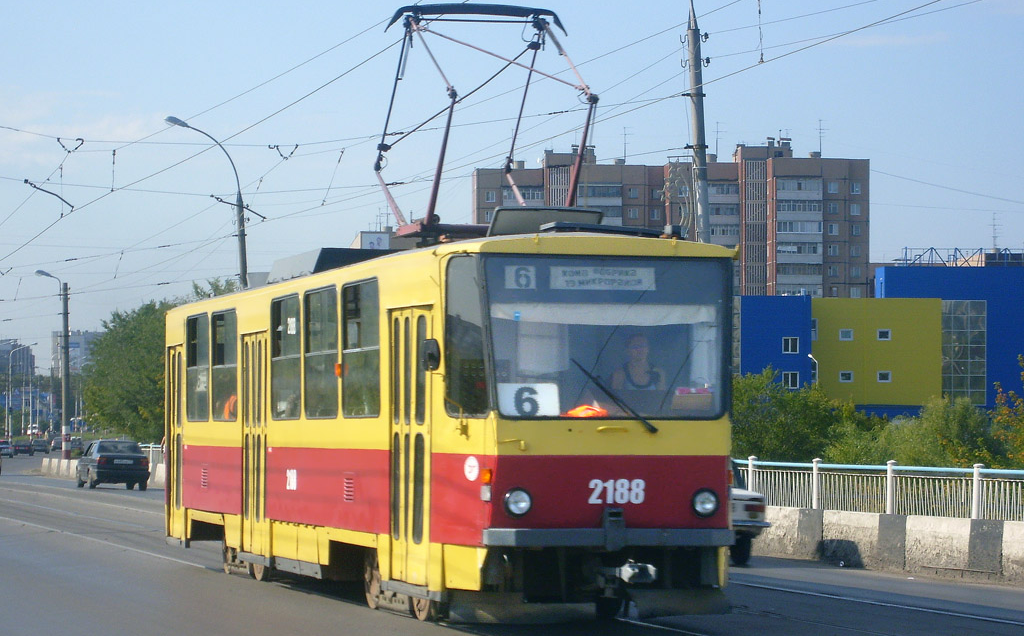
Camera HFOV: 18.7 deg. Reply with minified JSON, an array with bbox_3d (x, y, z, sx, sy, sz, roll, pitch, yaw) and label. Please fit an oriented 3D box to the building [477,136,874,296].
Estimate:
[{"bbox_3d":[21.875,-6.392,426.231,54.000,34.000,20.000,0,-2,2],"label":"building"}]

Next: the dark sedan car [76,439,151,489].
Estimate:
[{"bbox_3d":[-11.521,4.214,89.557,1.680,1.400,4.440,1,-2,-16],"label":"dark sedan car"}]

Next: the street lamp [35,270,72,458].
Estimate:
[{"bbox_3d":[-17.167,2.040,115.916,1.420,7.650,0.340,1,-2,-16],"label":"street lamp"}]

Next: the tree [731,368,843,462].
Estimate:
[{"bbox_3d":[6.290,3.718,74.910,4.200,5.000,4.200,0,-2,0],"label":"tree"}]

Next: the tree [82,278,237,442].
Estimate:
[{"bbox_3d":[-15.753,2.817,139.834,7.400,9.200,7.400,0,-2,0],"label":"tree"}]

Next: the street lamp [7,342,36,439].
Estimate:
[{"bbox_3d":[-42.778,7.136,271.821,2.500,9.900,0.320,0,-2,-7],"label":"street lamp"}]

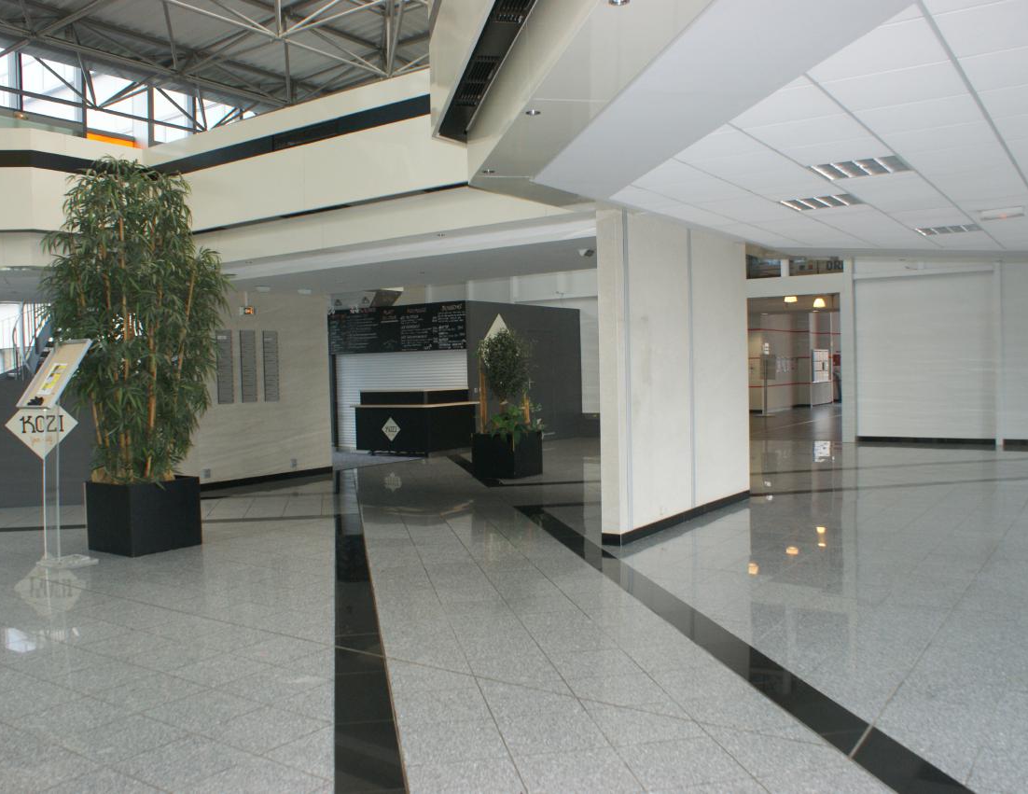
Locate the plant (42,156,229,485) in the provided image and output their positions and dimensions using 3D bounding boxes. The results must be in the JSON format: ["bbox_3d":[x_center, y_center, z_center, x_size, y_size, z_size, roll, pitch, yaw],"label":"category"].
[{"bbox_3d":[-3.200,-0.599,7.621,1.300,2.847,1.300,0,2,34],"label":"plant"}]

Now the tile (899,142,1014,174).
[{"bbox_3d":[2.886,-1.580,5.834,0.606,0.025,0.600,0,2,34],"label":"tile"}]

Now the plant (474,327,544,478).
[{"bbox_3d":[-0.099,0.069,12.246,0.700,2.023,0.700,0,2,34],"label":"plant"}]

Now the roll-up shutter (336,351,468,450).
[{"bbox_3d":[-2.125,0.079,16.685,3.200,1.805,0.080,0,2,34],"label":"roll-up shutter"}]

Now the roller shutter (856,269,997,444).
[{"bbox_3d":[6.811,-0.676,14.909,2.131,2.692,0.080,0,2,34],"label":"roller shutter"}]

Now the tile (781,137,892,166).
[{"bbox_3d":[2.038,-1.556,5.664,0.601,0.025,0.600,0,2,34],"label":"tile"}]

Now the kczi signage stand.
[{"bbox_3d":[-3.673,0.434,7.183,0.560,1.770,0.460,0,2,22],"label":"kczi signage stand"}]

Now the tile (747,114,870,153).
[{"bbox_3d":[1.702,-1.533,5.173,0.601,0.025,0.590,0,2,34],"label":"tile"}]

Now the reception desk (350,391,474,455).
[{"bbox_3d":[-1.823,0.445,16.077,1.676,1.100,1.300,0,2,34],"label":"reception desk"}]

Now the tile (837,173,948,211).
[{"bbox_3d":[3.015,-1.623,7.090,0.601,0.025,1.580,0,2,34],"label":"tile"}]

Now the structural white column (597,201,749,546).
[{"bbox_3d":[1.630,-0.225,8.574,0.182,2.770,2.992,0,2,34],"label":"structural white column"}]

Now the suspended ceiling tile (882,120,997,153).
[{"bbox_3d":[2.547,-1.557,5.339,0.606,0.025,0.600,0,2,34],"label":"suspended ceiling tile"}]

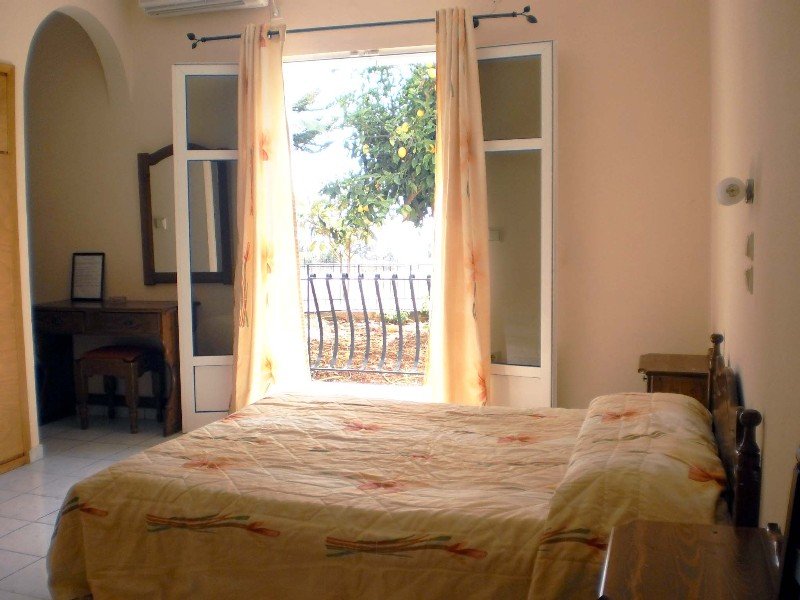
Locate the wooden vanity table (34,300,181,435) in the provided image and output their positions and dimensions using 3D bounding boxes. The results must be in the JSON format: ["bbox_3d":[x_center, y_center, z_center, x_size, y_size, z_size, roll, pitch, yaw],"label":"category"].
[{"bbox_3d":[-1.746,0.408,5.253,0.960,0.760,0.470,1,5,18],"label":"wooden vanity table"}]

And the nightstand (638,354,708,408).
[{"bbox_3d":[1.292,0.572,3.900,0.330,0.605,0.460,1,5,18],"label":"nightstand"}]

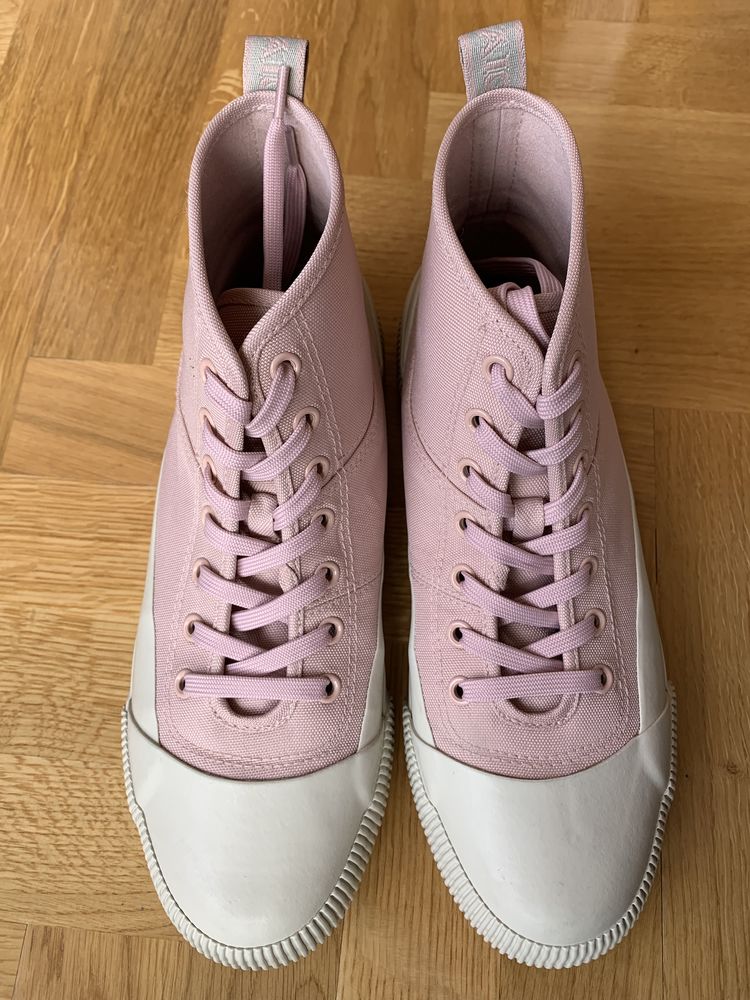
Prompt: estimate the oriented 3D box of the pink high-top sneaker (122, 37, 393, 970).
[{"bbox_3d":[-0.045,0.009,0.254,0.107,0.137,0.293,2,72,2],"label":"pink high-top sneaker"}]

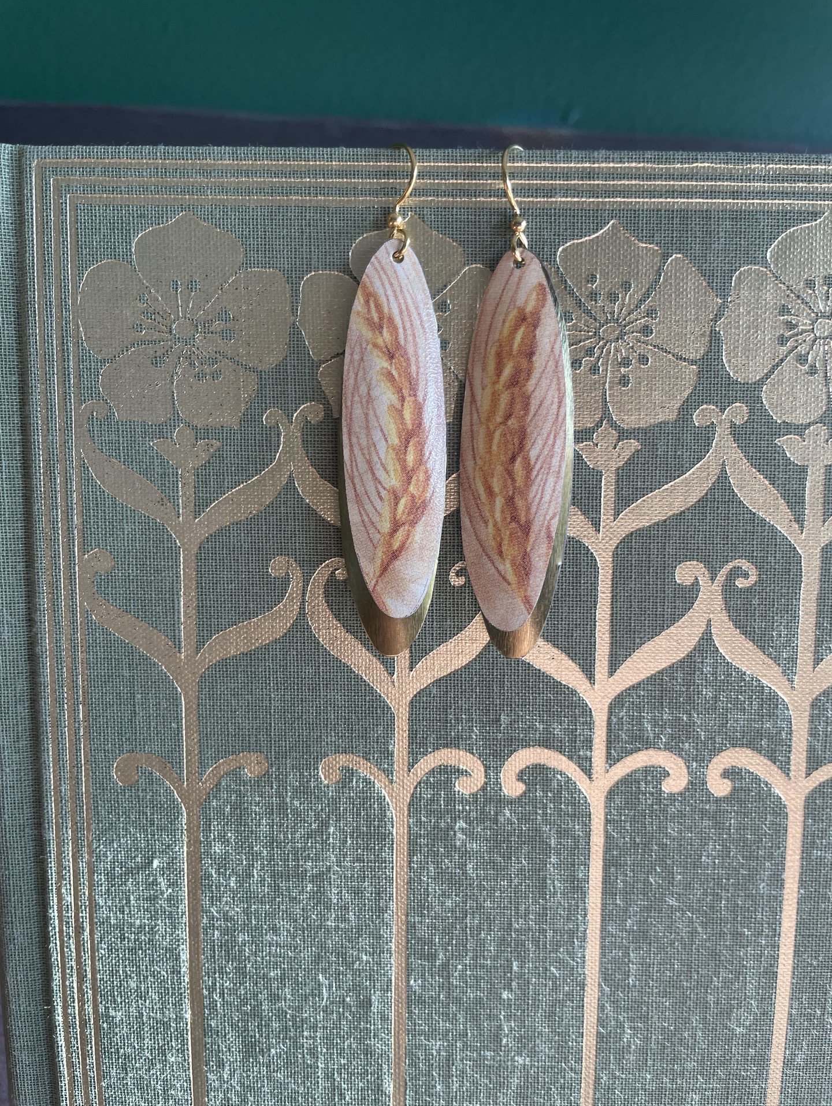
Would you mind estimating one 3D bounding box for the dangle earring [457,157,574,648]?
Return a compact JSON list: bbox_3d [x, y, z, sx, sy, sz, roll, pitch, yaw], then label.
[{"bbox_3d":[0.017,-0.023,0.139,0.019,0.083,0.009,2,8,8],"label":"dangle earring"}]

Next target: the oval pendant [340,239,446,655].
[{"bbox_3d":[-0.004,-0.016,0.138,0.018,0.069,0.004,-1,8,-8],"label":"oval pendant"}]

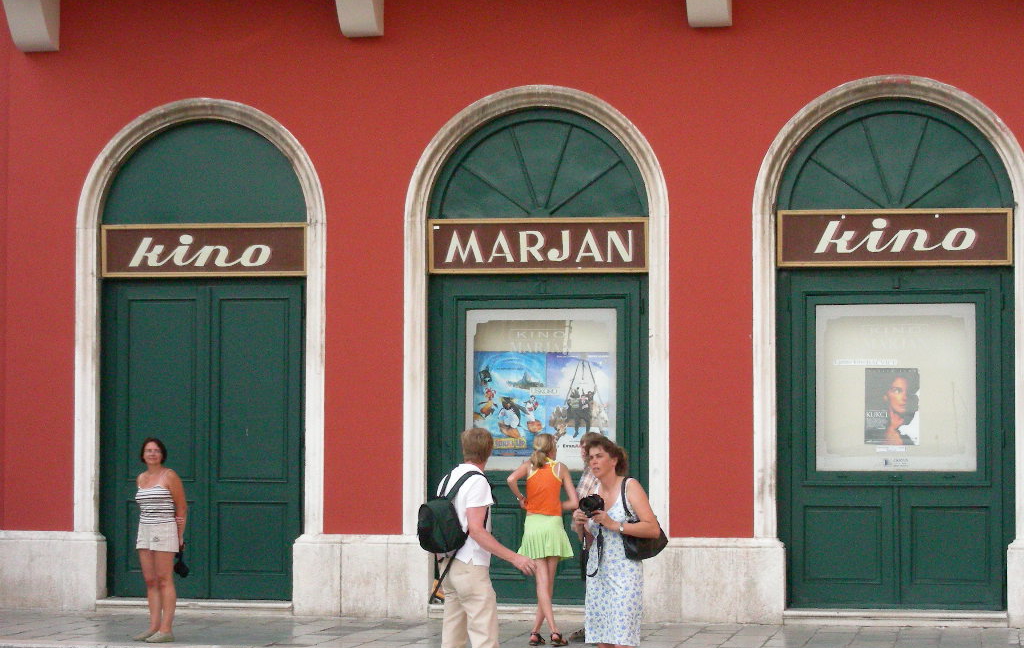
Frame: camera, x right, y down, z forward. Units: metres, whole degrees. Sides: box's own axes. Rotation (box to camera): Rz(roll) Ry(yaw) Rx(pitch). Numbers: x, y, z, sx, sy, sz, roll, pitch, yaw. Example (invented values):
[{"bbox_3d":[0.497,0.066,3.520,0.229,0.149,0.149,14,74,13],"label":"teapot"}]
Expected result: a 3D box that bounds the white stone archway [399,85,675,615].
[{"bbox_3d":[0.228,0.239,21.302,2.482,4.832,0.300,-1,-3,12],"label":"white stone archway"}]

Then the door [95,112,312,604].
[{"bbox_3d":[-2.931,0.319,22.089,2.101,4.566,0.220,-1,-3,12],"label":"door"}]

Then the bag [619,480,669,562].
[{"bbox_3d":[0.757,1.125,13.450,0.130,0.450,0.320,-3,-4,45],"label":"bag"}]

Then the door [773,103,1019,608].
[{"bbox_3d":[3.402,0.252,20.763,2.093,4.540,0.150,-1,-3,12],"label":"door"}]

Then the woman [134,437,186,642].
[{"bbox_3d":[-2.885,1.749,19.074,0.410,1.643,0.300,-1,-3,28],"label":"woman"}]

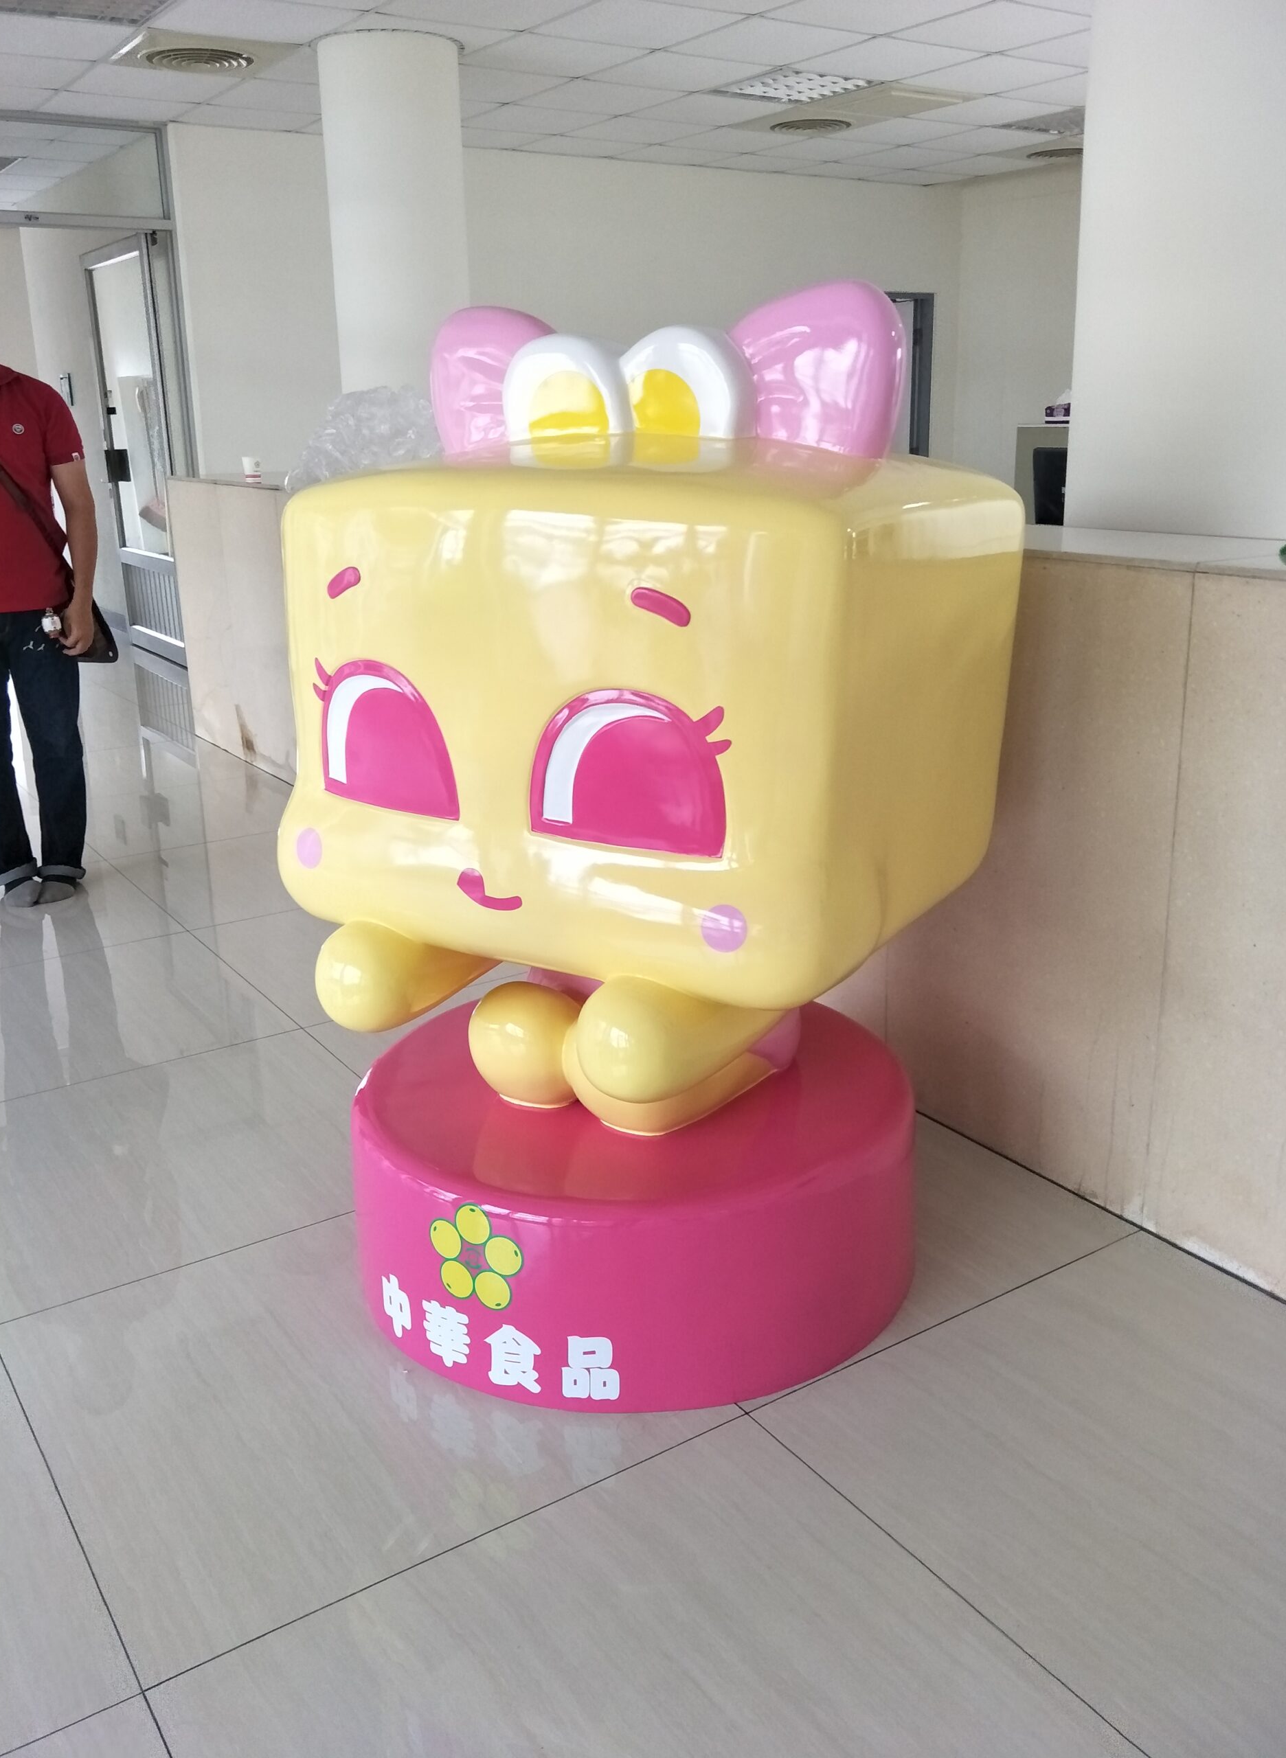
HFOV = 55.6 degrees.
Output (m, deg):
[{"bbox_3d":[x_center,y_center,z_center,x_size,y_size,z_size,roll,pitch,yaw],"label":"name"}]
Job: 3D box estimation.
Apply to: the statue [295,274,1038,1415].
[{"bbox_3d":[-0.007,-0.094,1.870,0.930,1.426,0.880,12,22,35],"label":"statue"}]

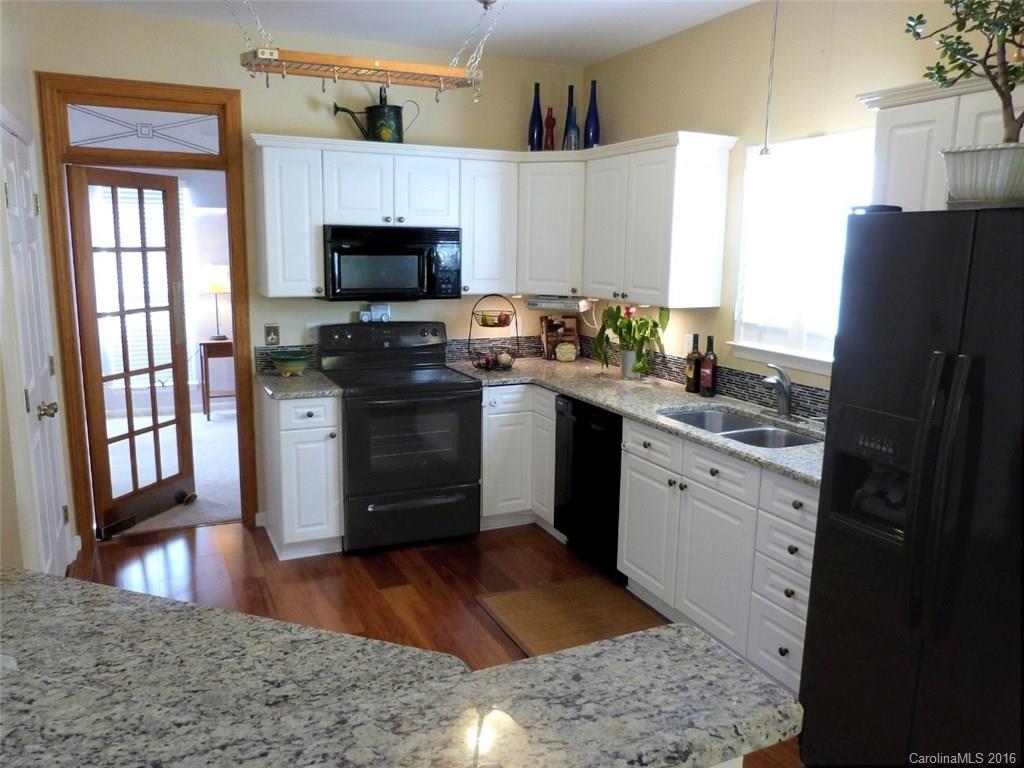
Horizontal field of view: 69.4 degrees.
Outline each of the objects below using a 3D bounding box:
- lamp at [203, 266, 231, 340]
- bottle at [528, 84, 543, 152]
[{"bbox_3d":[-2.893,-0.790,7.264,0.256,0.731,0.256,-3,10,-25],"label":"lamp"},{"bbox_3d":[0.140,-1.548,4.350,0.084,0.417,0.084,1,9,0],"label":"bottle"}]

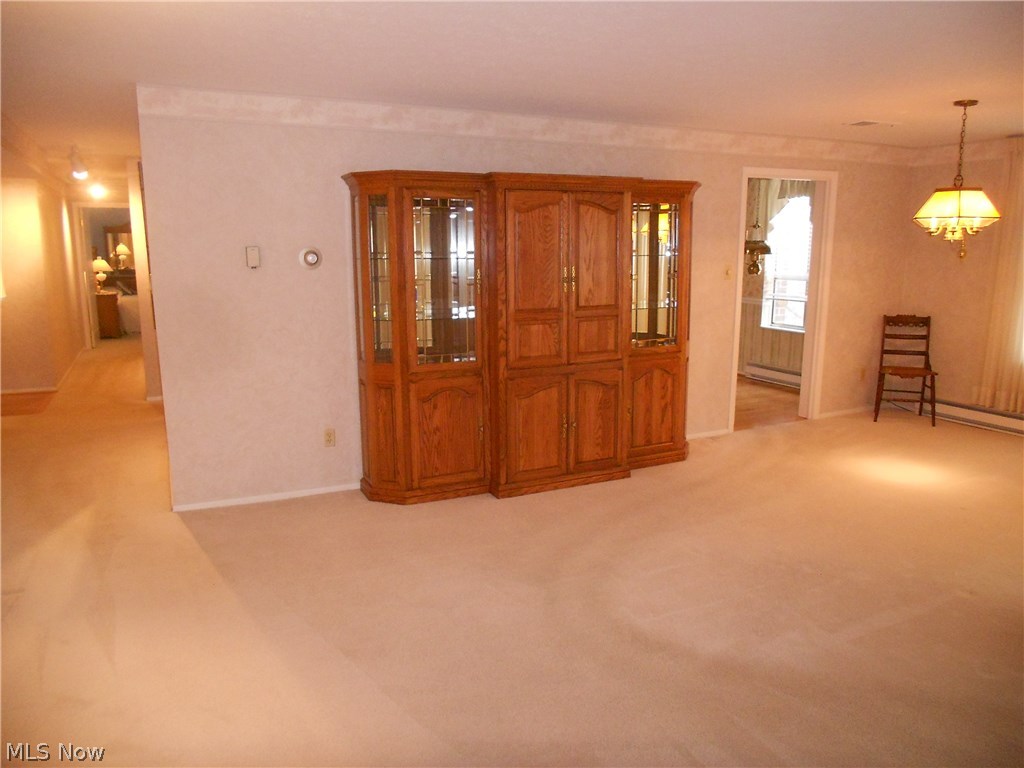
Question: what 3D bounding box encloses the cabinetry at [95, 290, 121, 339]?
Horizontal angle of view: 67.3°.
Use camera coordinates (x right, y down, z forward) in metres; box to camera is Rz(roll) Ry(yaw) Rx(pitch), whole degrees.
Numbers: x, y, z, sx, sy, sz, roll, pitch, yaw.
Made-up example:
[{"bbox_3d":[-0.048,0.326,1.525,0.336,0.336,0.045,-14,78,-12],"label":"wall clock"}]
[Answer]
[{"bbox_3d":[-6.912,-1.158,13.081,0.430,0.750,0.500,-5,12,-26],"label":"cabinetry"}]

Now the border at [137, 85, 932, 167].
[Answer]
[{"bbox_3d":[0.786,-1.804,5.554,6.300,0.160,0.020,-5,12,-26],"label":"border"}]

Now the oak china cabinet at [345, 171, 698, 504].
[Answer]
[{"bbox_3d":[0.220,-0.333,5.141,2.500,1.980,0.660,-5,12,-26],"label":"oak china cabinet"}]

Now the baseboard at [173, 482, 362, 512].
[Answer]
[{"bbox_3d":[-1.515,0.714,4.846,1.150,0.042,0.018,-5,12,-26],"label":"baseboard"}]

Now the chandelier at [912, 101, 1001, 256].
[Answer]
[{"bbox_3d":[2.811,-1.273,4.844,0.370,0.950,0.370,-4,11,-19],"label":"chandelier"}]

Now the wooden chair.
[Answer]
[{"bbox_3d":[3.475,-0.127,6.832,0.460,0.910,0.510,4,11,20],"label":"wooden chair"}]

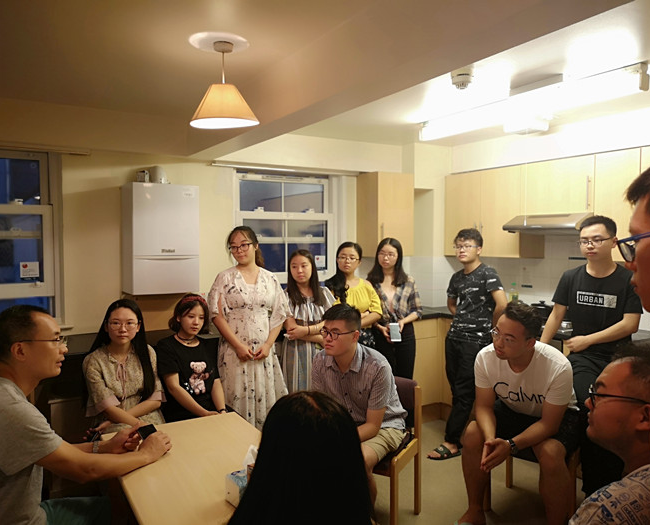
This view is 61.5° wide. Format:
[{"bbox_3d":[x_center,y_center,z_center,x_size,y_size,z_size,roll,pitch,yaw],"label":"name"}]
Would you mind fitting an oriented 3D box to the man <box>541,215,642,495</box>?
[{"bbox_3d":[1.522,0.563,3.089,0.550,1.660,0.560,-2,3,-37],"label":"man"}]

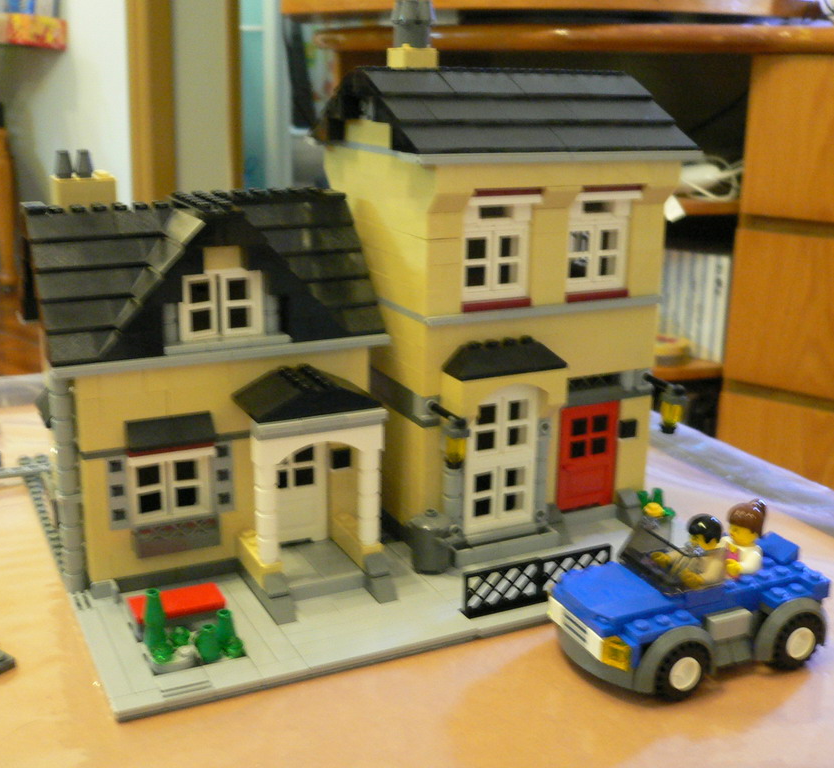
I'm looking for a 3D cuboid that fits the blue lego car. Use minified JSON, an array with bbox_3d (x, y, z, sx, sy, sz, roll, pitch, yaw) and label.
[{"bbox_3d":[0.088,0.068,0.346,0.090,0.049,0.050,-7,17,-27],"label":"blue lego car"}]

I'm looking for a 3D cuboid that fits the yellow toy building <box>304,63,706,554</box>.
[{"bbox_3d":[0.032,-0.040,0.442,0.128,0.203,0.108,-7,17,-27],"label":"yellow toy building"}]

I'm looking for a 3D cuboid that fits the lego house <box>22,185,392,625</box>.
[{"bbox_3d":[-0.076,-0.001,0.399,0.130,0.146,0.138,-7,17,-27],"label":"lego house"}]

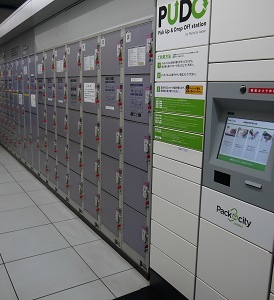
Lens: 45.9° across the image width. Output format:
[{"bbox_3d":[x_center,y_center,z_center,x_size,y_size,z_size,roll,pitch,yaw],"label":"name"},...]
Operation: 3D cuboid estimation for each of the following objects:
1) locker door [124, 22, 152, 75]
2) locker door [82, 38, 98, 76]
[{"bbox_3d":[0.007,-0.731,2.365,0.030,0.339,0.362,-5,13,-31],"label":"locker door"},{"bbox_3d":[-0.443,-0.884,3.102,0.030,0.344,0.351,-5,13,-31],"label":"locker door"}]

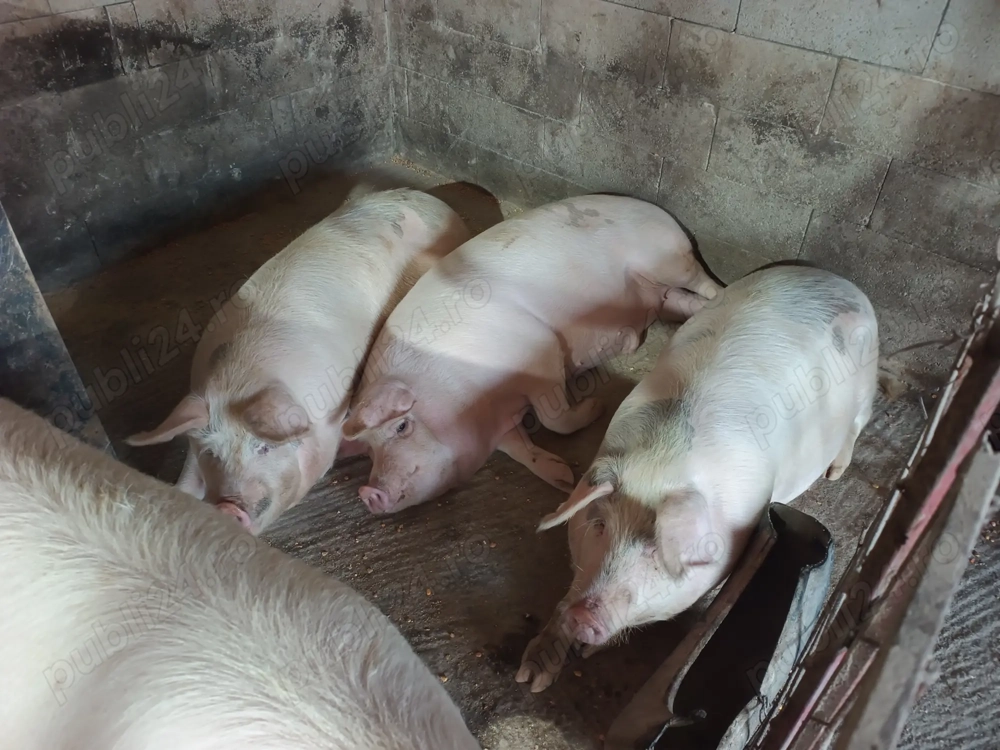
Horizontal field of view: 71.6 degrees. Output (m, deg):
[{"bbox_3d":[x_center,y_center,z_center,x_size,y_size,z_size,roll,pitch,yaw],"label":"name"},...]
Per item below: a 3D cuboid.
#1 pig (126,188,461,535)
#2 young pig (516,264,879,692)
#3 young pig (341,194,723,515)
[{"bbox_3d":[-0.503,-0.179,2.044,0.470,0.370,1.320,15,43,14],"label":"pig"},{"bbox_3d":[0.562,0.130,1.718,0.480,0.390,1.420,28,47,26],"label":"young pig"},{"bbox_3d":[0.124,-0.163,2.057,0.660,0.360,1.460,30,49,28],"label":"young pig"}]

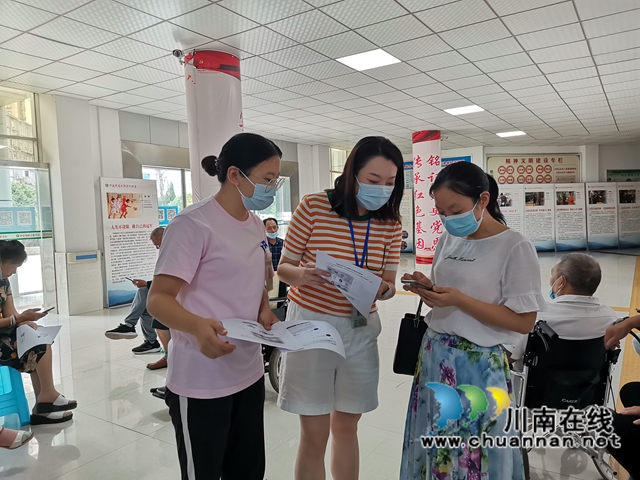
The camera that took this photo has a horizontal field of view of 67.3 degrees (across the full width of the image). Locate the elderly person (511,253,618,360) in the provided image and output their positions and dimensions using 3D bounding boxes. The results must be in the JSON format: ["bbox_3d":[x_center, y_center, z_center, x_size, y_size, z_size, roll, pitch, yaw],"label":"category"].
[{"bbox_3d":[1.140,0.578,2.470,0.540,1.080,0.820,-2,3,-3],"label":"elderly person"}]

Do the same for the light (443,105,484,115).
[{"bbox_3d":[2.550,-2.313,8.489,0.600,0.050,0.600,0,4,34],"label":"light"}]

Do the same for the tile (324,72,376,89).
[{"bbox_3d":[0.388,-2.106,6.290,0.600,0.020,0.600,1,4,34],"label":"tile"}]

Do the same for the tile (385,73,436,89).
[{"bbox_3d":[1.229,-2.142,6.492,0.600,0.020,0.600,0,4,34],"label":"tile"}]

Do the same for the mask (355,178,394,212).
[{"bbox_3d":[0.188,-0.149,1.630,0.140,0.108,0.080,3,23,-20],"label":"mask"}]

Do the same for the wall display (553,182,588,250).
[{"bbox_3d":[7.158,-0.634,13.712,0.920,1.910,0.050,-1,3,8],"label":"wall display"}]

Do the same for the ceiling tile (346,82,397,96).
[{"bbox_3d":[0.728,-2.145,6.827,0.600,0.020,0.600,0,4,34],"label":"ceiling tile"}]

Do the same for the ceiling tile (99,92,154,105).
[{"bbox_3d":[-2.783,-2.048,7.000,0.600,0.020,0.600,0,4,34],"label":"ceiling tile"}]

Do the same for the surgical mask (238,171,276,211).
[{"bbox_3d":[-0.200,-0.162,1.540,0.110,0.105,0.135,21,10,16],"label":"surgical mask"}]

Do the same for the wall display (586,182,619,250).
[{"bbox_3d":[8.167,-0.679,13.875,0.890,1.960,0.050,-2,3,-7],"label":"wall display"}]

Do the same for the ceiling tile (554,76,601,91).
[{"bbox_3d":[3.736,-2.246,6.989,0.600,0.020,0.600,0,4,34],"label":"ceiling tile"}]

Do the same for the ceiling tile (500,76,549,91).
[{"bbox_3d":[2.887,-2.206,6.784,0.600,0.020,0.600,0,4,34],"label":"ceiling tile"}]

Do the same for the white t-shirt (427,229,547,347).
[{"bbox_3d":[0.528,0.119,1.569,0.290,0.420,0.460,-4,4,-37],"label":"white t-shirt"}]

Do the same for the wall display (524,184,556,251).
[{"bbox_3d":[6.369,-0.626,13.911,0.890,1.960,0.050,-2,3,-7],"label":"wall display"}]

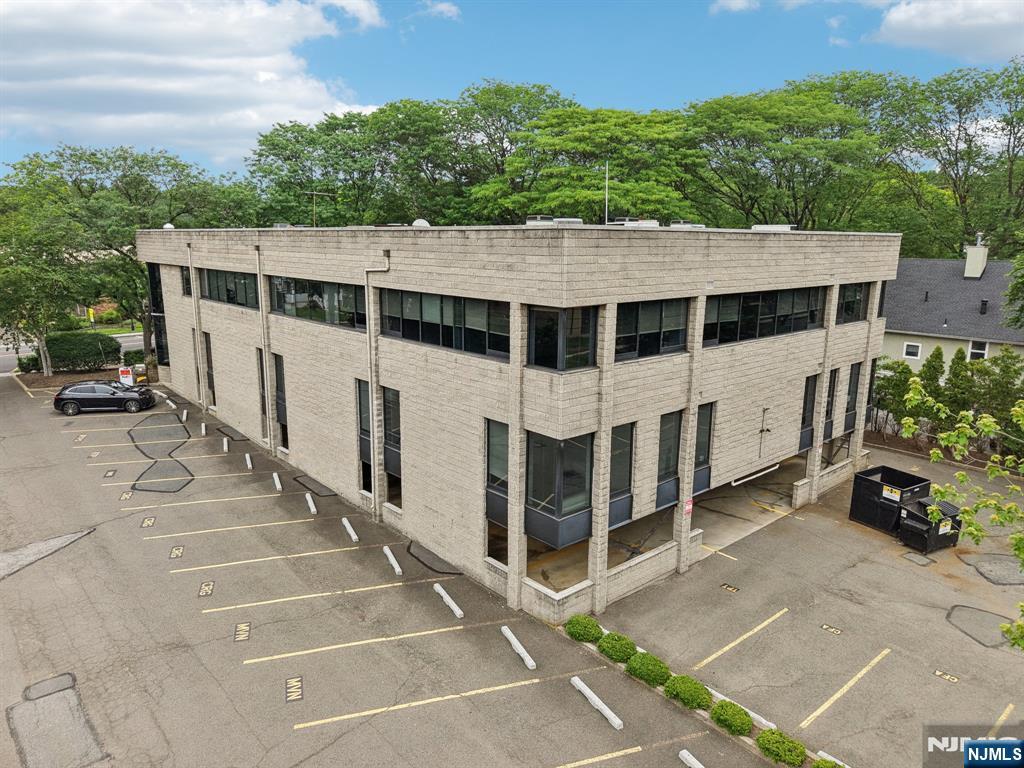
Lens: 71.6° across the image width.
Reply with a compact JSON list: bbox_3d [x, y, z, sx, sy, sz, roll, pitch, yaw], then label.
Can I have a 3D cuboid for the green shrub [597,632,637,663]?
[{"bbox_3d":[2.623,6.596,17.744,0.880,0.550,1.000,-10,15,-40],"label":"green shrub"}]

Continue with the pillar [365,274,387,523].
[{"bbox_3d":[-4.709,0.813,24.784,0.310,8.380,0.420,-10,15,-40],"label":"pillar"}]

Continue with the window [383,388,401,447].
[{"bbox_3d":[-3.970,1.209,23.798,0.120,2.070,1.130,-10,16,-41],"label":"window"}]

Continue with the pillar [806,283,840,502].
[{"bbox_3d":[11.974,0.488,27.532,0.410,8.640,0.380,-10,16,-41],"label":"pillar"}]

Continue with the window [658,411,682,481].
[{"bbox_3d":[4.690,1.848,21.316,1.270,2.200,0.120,-10,16,-41],"label":"window"}]

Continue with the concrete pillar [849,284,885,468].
[{"bbox_3d":[14.919,-0.056,30.074,0.430,8.500,0.310,-10,15,-40],"label":"concrete pillar"}]

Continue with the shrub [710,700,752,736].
[{"bbox_3d":[4.707,7.084,15.102,0.720,0.660,0.900,-10,16,-41],"label":"shrub"}]

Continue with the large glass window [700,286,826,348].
[{"bbox_3d":[8.646,-2.399,24.006,8.420,1.600,0.120,-10,16,-41],"label":"large glass window"}]

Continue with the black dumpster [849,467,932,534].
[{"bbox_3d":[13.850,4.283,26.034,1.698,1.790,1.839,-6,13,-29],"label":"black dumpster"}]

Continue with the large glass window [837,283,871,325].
[{"bbox_3d":[13.423,-3.203,28.193,3.450,1.600,0.160,-10,15,-40],"label":"large glass window"}]

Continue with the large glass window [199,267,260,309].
[{"bbox_3d":[-13.320,-4.554,33.587,0.120,1.600,8.350,-10,16,-41],"label":"large glass window"}]

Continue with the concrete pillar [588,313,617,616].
[{"bbox_3d":[2.402,2.153,19.175,0.410,8.640,0.380,-10,16,-41],"label":"concrete pillar"}]

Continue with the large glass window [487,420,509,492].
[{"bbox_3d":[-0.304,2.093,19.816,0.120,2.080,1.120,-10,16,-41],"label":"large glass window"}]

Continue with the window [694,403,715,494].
[{"bbox_3d":[6.001,2.061,22.606,1.220,2.930,0.180,-10,15,-40],"label":"window"}]

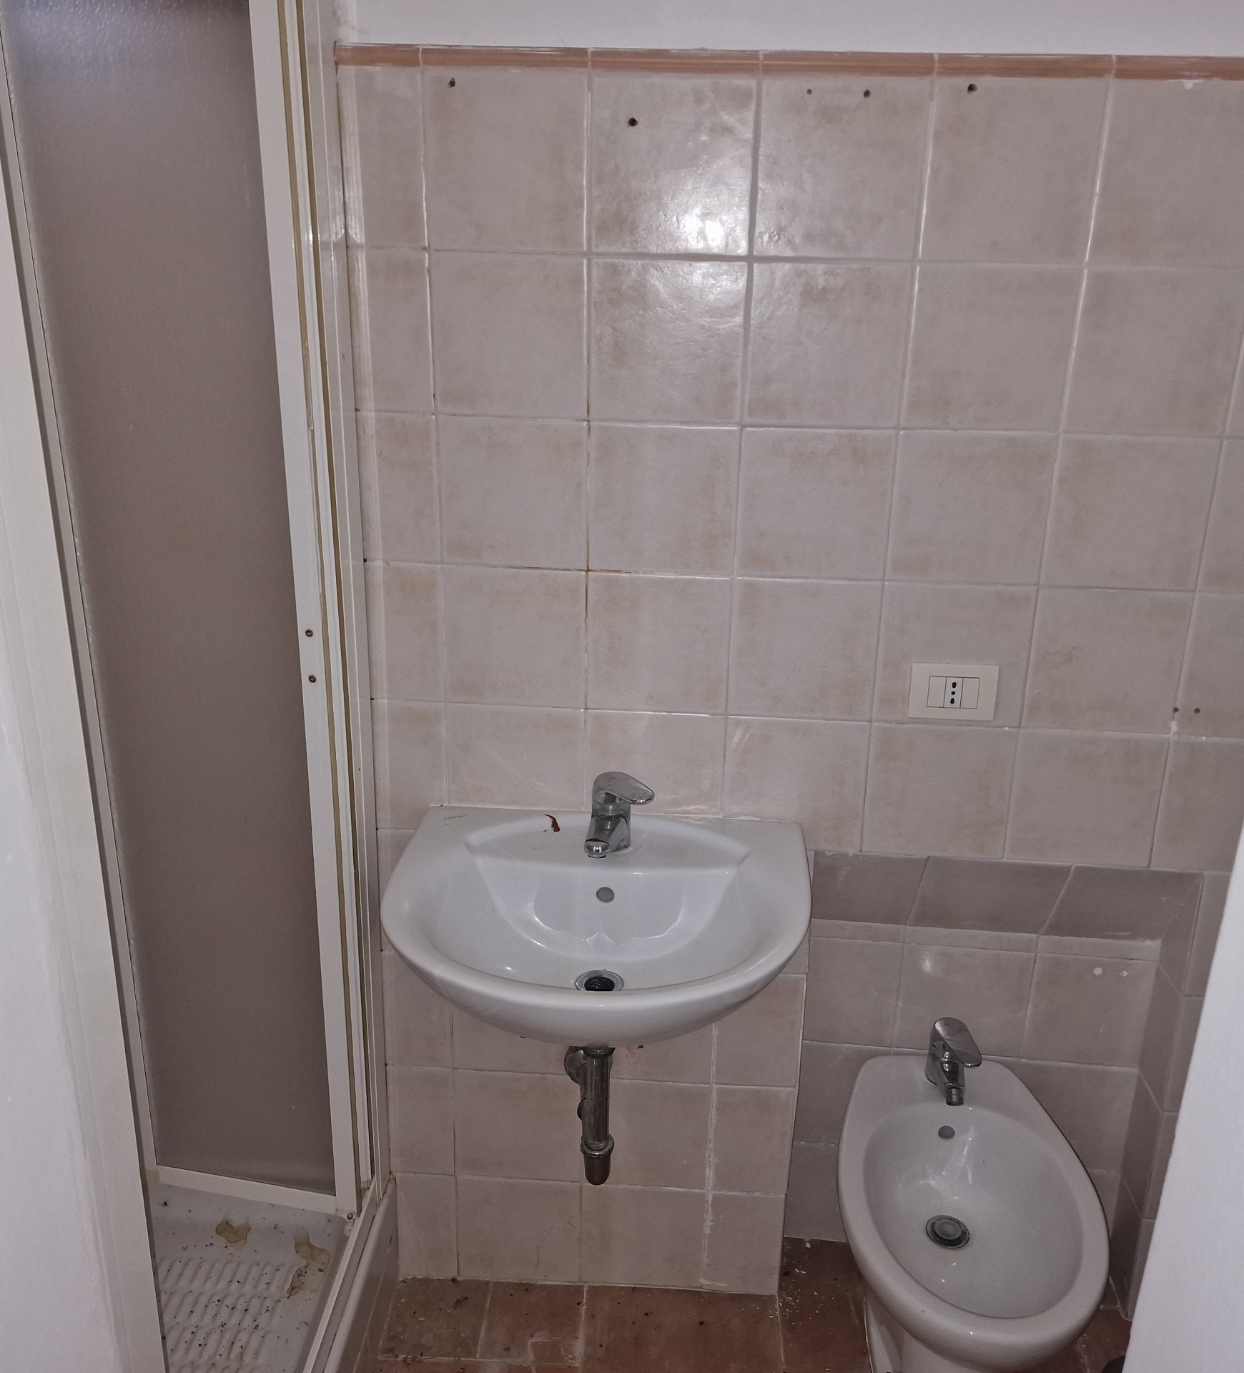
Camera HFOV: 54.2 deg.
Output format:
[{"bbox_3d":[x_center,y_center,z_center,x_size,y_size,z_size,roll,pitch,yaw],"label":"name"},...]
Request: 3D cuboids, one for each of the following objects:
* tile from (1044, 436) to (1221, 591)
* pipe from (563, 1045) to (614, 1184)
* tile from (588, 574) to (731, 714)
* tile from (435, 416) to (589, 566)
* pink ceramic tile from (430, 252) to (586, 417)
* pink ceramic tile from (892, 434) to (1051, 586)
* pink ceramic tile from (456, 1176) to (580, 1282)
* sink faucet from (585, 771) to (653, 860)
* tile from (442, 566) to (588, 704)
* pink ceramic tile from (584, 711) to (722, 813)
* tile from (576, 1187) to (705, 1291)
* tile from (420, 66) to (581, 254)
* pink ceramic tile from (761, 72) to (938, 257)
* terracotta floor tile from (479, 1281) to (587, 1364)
[{"bbox_3d":[0.660,-0.224,1.580,0.199,0.199,0.010,2,20,4],"label":"tile"},{"bbox_3d":[-0.046,0.557,1.751,0.080,0.240,0.200,2,19,3],"label":"pipe"},{"bbox_3d":[0.051,-0.059,1.688,0.199,0.199,0.010,2,20,4],"label":"tile"},{"bbox_3d":[-0.147,-0.259,1.638,0.200,0.200,0.009,2,18,3],"label":"tile"},{"bbox_3d":[-0.143,-0.451,1.574,0.200,0.200,0.009,2,18,3],"label":"pink ceramic tile"},{"bbox_3d":[0.458,-0.233,1.589,0.200,0.200,0.012,2,19,3],"label":"pink ceramic tile"},{"bbox_3d":[-0.170,0.900,2.020,0.200,0.200,0.010,2,19,3],"label":"pink ceramic tile"},{"bbox_3d":[-0.007,0.178,1.622,0.080,0.106,0.132,4,19,9],"label":"sink faucet"},{"bbox_3d":[-0.151,-0.066,1.701,0.200,0.200,0.009,2,18,3],"label":"tile"},{"bbox_3d":[0.047,0.129,1.756,0.199,0.195,0.010,2,20,4],"label":"pink ceramic tile"},{"bbox_3d":[0.032,0.906,2.007,0.200,0.200,0.009,2,18,3],"label":"tile"},{"bbox_3d":[-0.139,-0.638,1.489,0.200,0.200,0.012,2,19,3],"label":"tile"},{"bbox_3d":[0.264,-0.623,1.468,0.200,0.200,0.012,2,19,3],"label":"pink ceramic tile"},{"bbox_3d":[-0.145,1.028,1.966,0.156,0.010,0.155,2,18,3],"label":"terracotta floor tile"}]

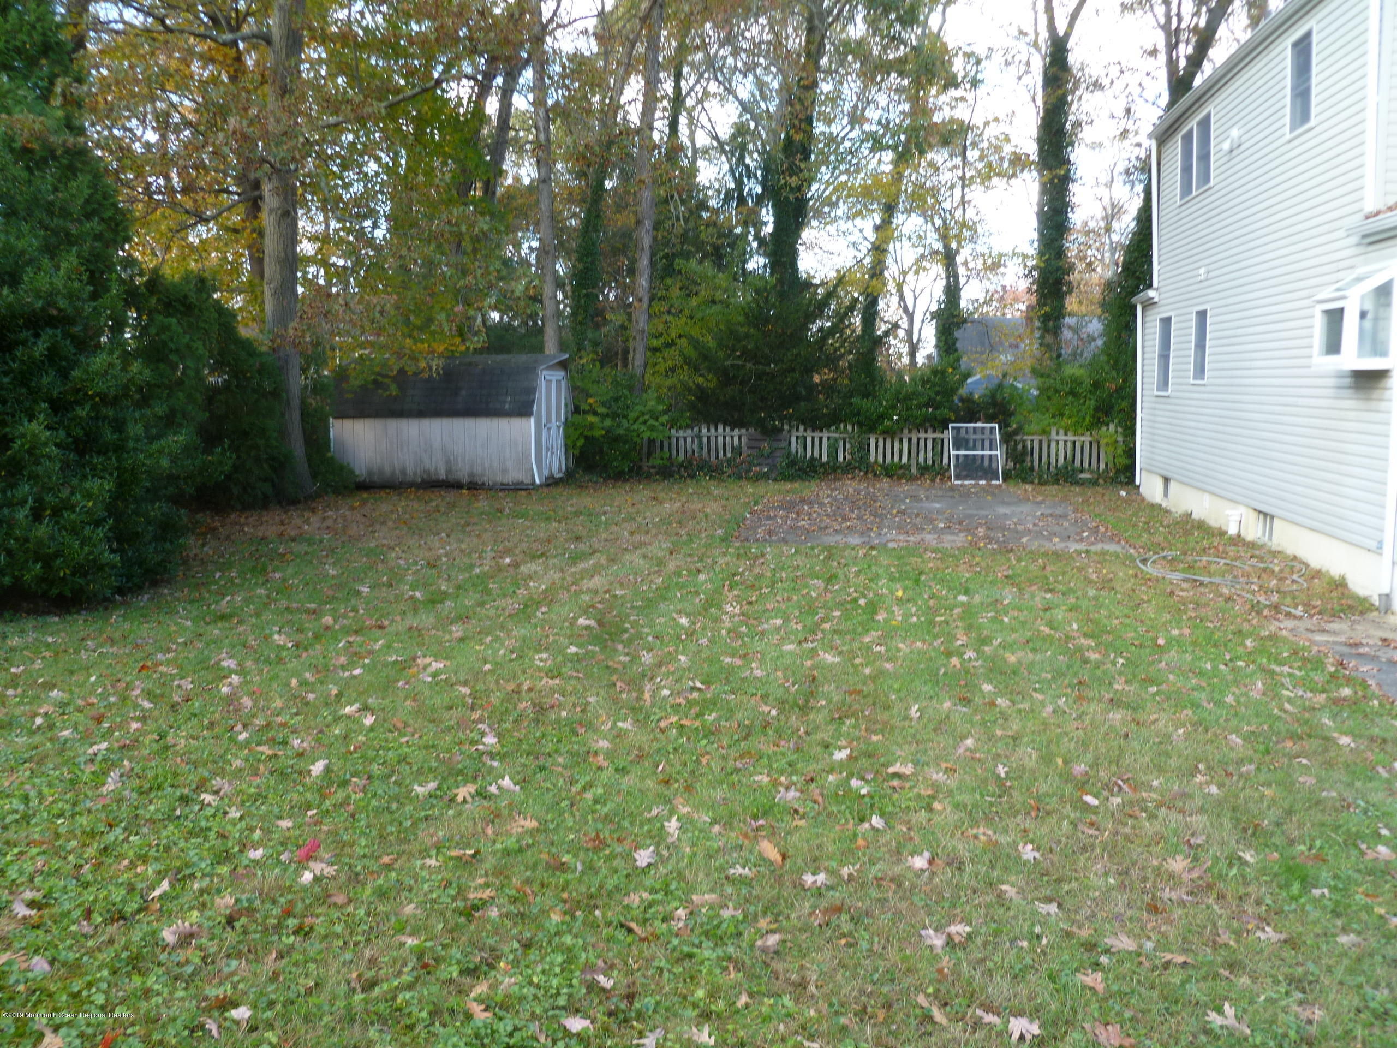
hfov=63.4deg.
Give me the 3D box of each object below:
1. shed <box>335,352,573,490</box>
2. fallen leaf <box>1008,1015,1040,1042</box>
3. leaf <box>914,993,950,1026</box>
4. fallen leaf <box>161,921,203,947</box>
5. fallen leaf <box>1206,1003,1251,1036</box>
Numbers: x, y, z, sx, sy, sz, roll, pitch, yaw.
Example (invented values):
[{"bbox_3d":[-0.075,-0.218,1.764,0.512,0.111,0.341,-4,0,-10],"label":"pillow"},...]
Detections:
[{"bbox_3d":[-4.250,-1.890,20.400,3.920,2.280,2.450,1,7,10],"label":"shed"},{"bbox_3d":[0.862,1.336,2.989,0.085,0.020,0.120,2,8,16],"label":"fallen leaf"},{"bbox_3d":[0.638,1.325,3.087,0.050,0.020,0.150,-3,8,-17],"label":"leaf"},{"bbox_3d":[-1.599,1.278,3.504,0.130,0.030,0.100,0,7,0],"label":"fallen leaf"},{"bbox_3d":[1.418,1.328,3.024,0.105,0.020,0.150,0,7,3],"label":"fallen leaf"}]

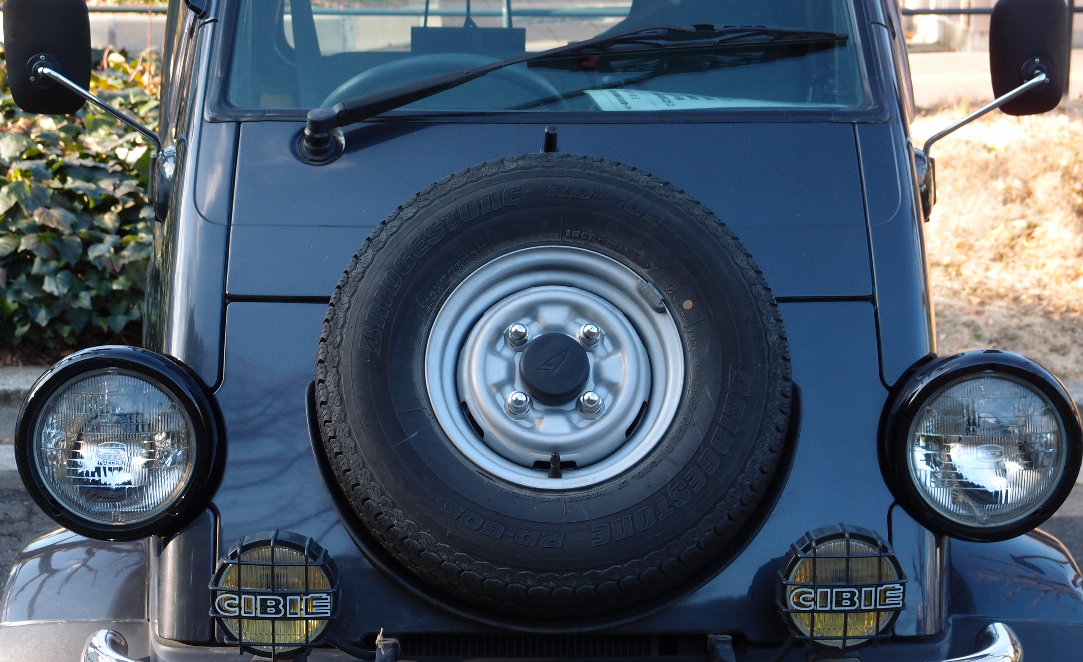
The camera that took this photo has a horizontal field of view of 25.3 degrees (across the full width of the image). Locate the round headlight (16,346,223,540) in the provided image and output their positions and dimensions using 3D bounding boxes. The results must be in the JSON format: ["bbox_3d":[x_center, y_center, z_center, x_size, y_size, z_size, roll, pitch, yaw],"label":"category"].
[{"bbox_3d":[-0.464,0.111,2.669,0.220,0.215,0.140,0,13,-1],"label":"round headlight"}]

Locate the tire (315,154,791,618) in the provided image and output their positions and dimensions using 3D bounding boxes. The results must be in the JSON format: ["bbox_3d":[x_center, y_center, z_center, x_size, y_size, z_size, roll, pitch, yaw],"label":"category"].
[{"bbox_3d":[0.013,0.057,2.673,0.530,0.530,0.148,0,-21,-1],"label":"tire"}]

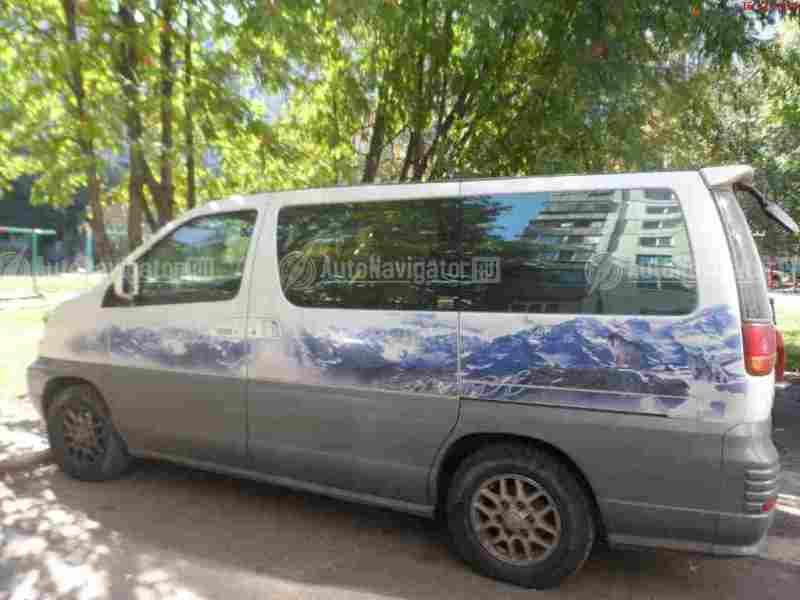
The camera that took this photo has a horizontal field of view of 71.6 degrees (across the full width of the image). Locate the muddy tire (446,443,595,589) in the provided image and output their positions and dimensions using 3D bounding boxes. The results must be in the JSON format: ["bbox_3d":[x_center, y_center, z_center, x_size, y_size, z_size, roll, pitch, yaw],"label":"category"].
[{"bbox_3d":[0.543,0.959,2.522,0.650,0.650,0.220,1,2,26],"label":"muddy tire"}]

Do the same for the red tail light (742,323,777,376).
[{"bbox_3d":[1.363,0.185,2.088,0.140,0.205,0.160,1,2,26],"label":"red tail light"}]

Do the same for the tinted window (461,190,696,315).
[{"bbox_3d":[0.708,-0.188,2.324,0.930,0.515,0.085,1,1,26],"label":"tinted window"}]

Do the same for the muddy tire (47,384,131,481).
[{"bbox_3d":[-2.093,0.897,3.789,0.650,0.650,0.220,1,2,26],"label":"muddy tire"}]

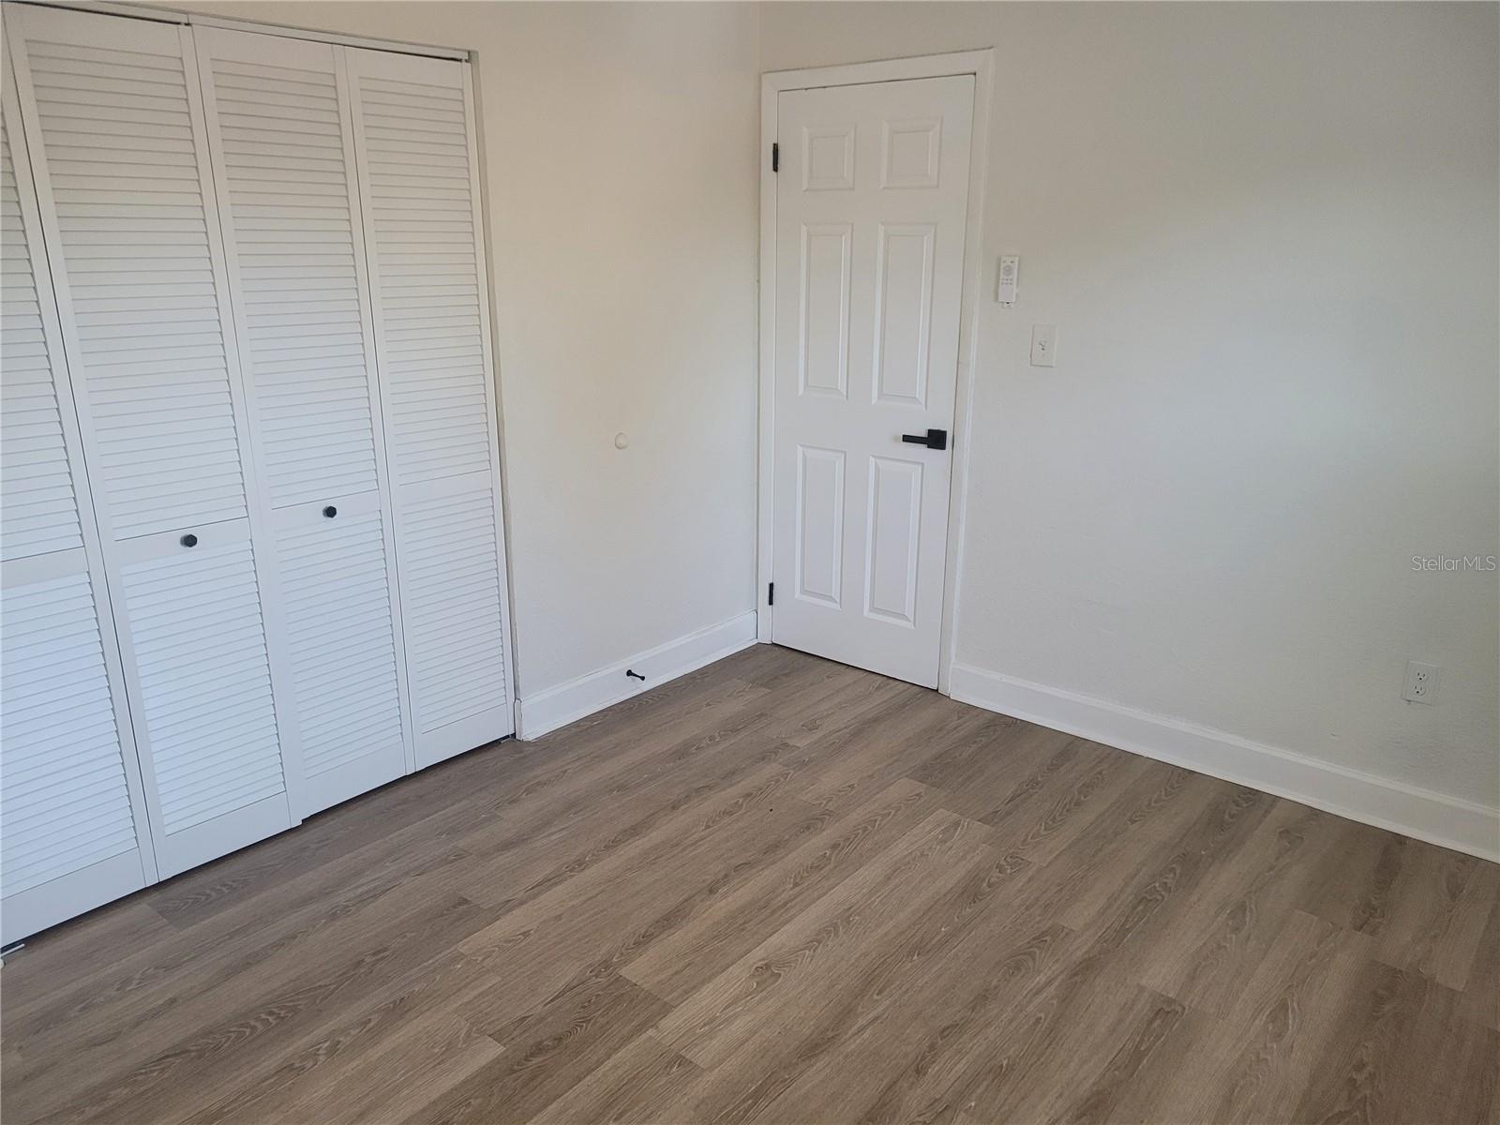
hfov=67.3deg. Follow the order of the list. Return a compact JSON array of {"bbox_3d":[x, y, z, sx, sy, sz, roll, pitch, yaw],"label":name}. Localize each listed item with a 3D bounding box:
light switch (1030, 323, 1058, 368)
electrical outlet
[{"bbox_3d":[0.902,-0.667,3.474,0.077,0.121,0.016,14,21,38],"label":"light switch"},{"bbox_3d":[1.789,0.323,3.003,0.073,0.114,0.010,14,21,38],"label":"electrical outlet"}]

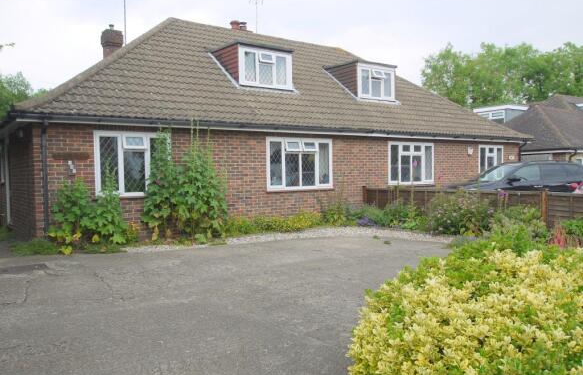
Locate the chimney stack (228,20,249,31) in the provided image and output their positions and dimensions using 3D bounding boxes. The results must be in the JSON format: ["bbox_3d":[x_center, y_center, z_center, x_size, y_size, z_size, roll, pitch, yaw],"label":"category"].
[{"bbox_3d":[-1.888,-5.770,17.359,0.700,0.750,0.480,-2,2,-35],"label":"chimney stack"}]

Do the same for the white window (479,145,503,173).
[{"bbox_3d":[6.853,-0.814,16.160,1.485,1.250,0.100,-2,2,-35],"label":"white window"}]

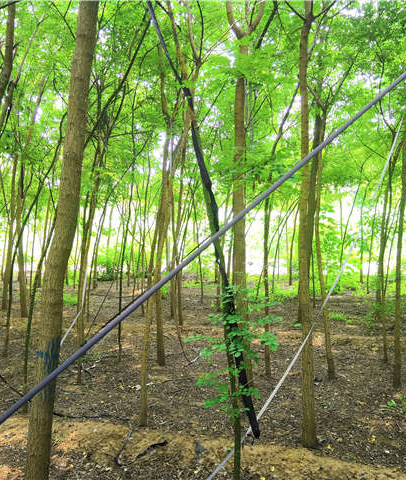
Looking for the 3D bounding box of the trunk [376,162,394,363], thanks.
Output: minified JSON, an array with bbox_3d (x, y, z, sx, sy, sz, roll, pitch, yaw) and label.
[{"bbox_3d":[2.625,0.296,7.200,0.220,2.950,0.190,0,-3,0],"label":"trunk"}]

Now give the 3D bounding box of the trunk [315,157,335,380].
[{"bbox_3d":[1.571,0.359,6.400,0.230,2.870,0.180,0,-3,0],"label":"trunk"}]

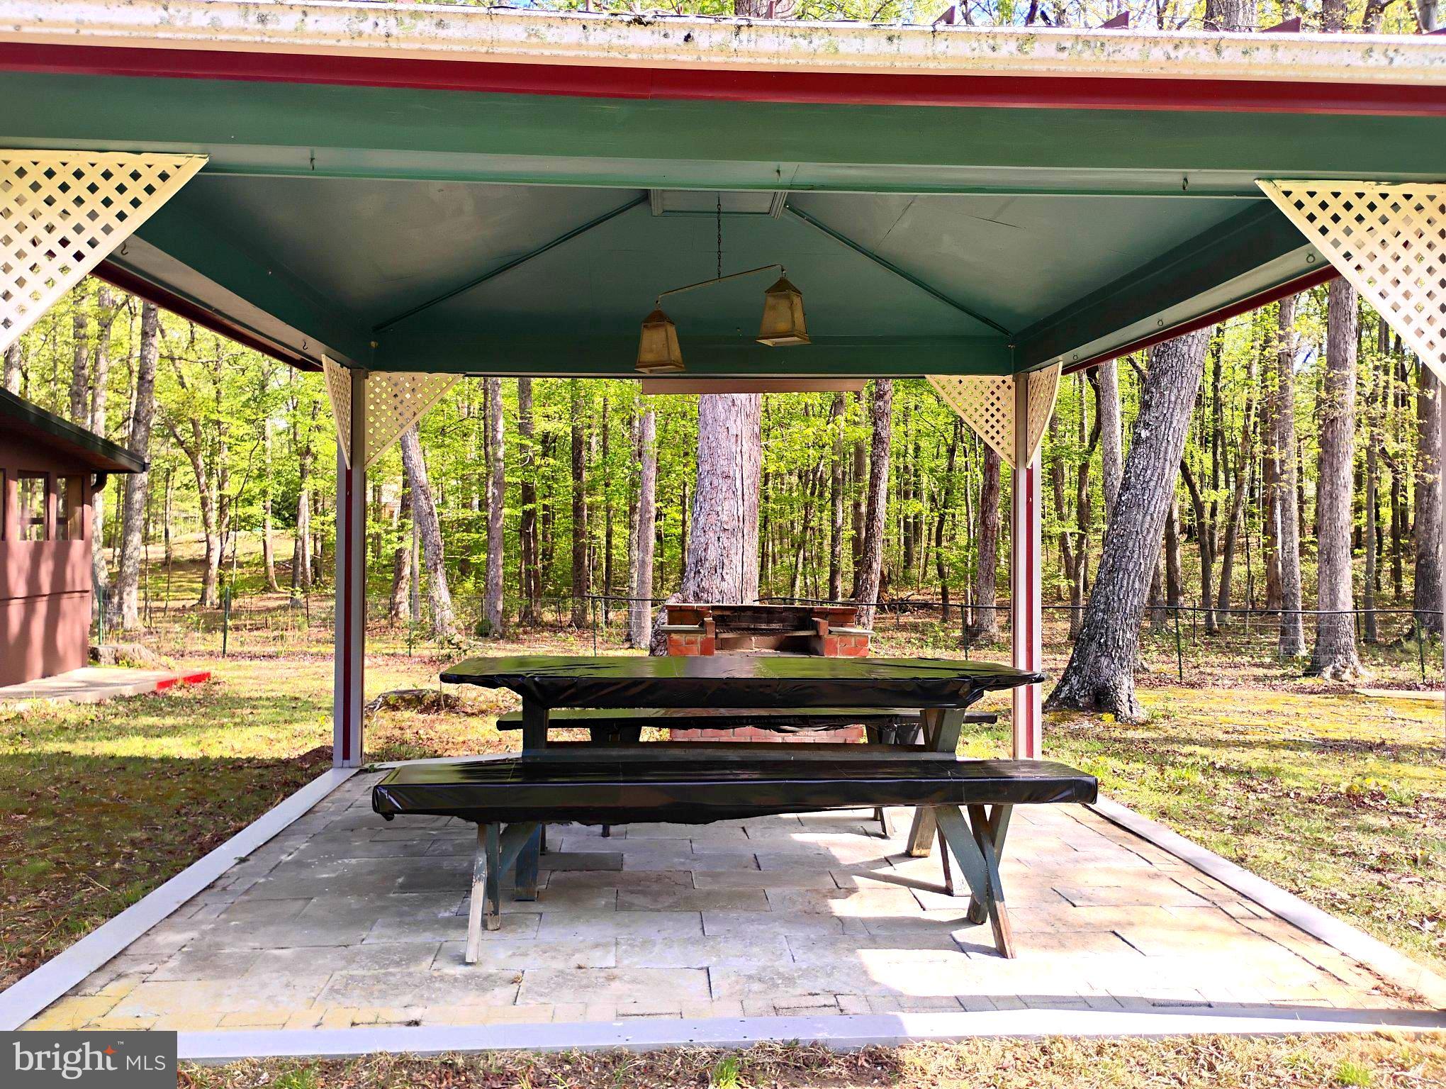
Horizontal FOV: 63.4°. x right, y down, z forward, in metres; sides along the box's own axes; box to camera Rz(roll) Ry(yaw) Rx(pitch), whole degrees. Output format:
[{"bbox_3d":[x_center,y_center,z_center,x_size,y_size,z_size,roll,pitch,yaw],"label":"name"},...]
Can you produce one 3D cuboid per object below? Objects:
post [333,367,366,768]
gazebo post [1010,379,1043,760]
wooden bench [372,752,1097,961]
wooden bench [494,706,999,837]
[{"bbox_3d":[-2.248,0.144,7.092,0.170,2.383,0.150,0,0,-4],"label":"post"},{"bbox_3d":[1.900,0.166,7.367,0.170,2.383,0.150,0,0,-4],"label":"gazebo post"},{"bbox_3d":[0.059,1.076,4.023,2.380,0.582,0.374,0,0,-4],"label":"wooden bench"},{"bbox_3d":[0.126,1.088,5.650,2.312,0.564,0.374,0,0,-4],"label":"wooden bench"}]

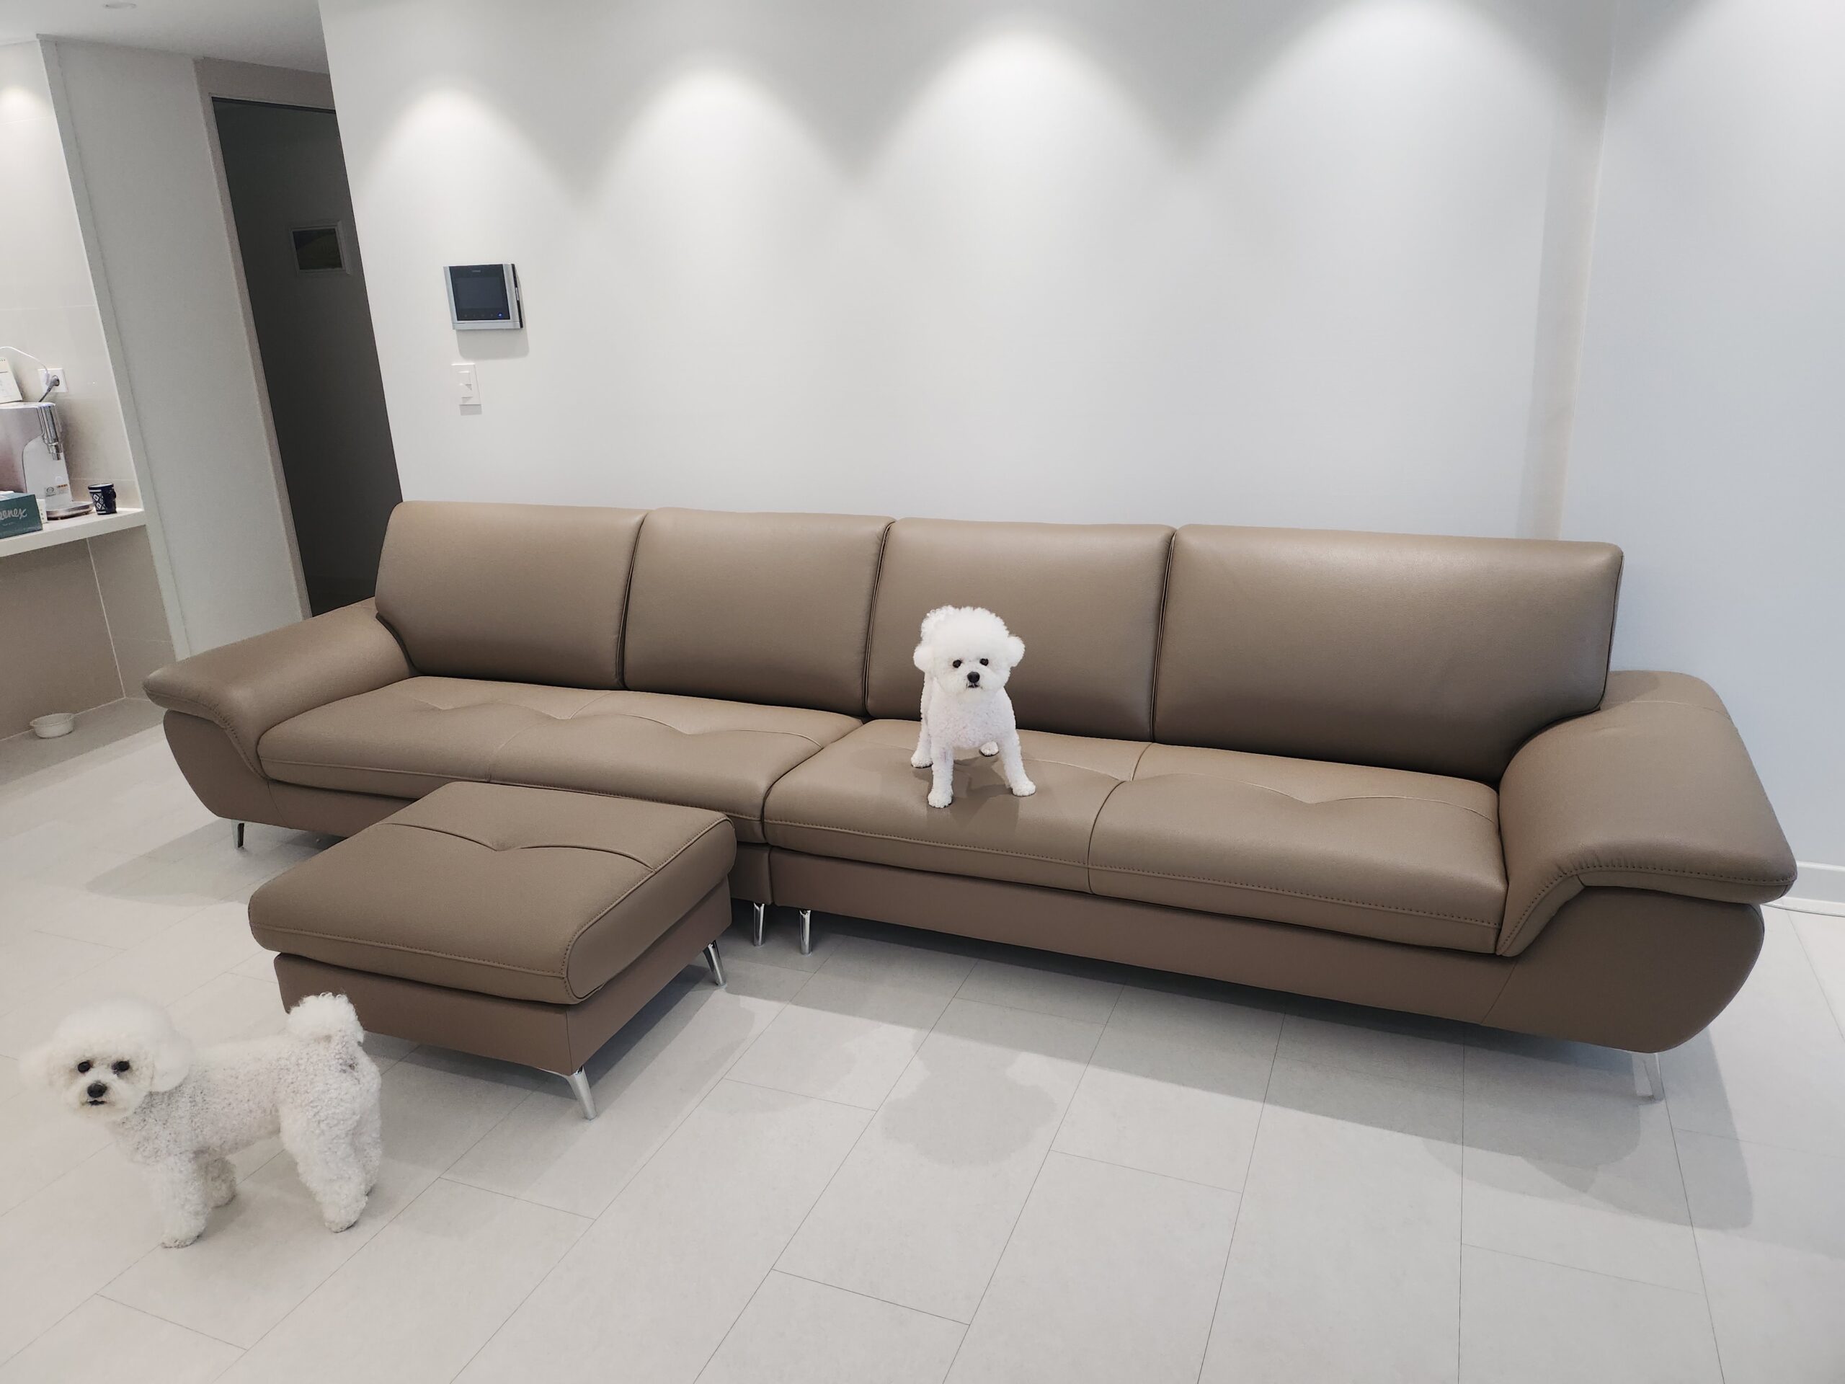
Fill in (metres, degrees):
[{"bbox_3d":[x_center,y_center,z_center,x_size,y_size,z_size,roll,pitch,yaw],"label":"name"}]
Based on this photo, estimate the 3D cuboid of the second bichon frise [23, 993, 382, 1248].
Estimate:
[{"bbox_3d":[-1.109,0.687,2.041,0.490,0.410,0.220,-2,19,2],"label":"second bichon frise"}]

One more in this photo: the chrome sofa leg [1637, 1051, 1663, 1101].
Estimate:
[{"bbox_3d":[1.274,0.654,2.238,0.058,0.131,0.061,5,20,22],"label":"chrome sofa leg"}]

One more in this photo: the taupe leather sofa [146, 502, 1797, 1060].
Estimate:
[{"bbox_3d":[-0.163,0.058,3.061,3.650,0.816,0.923,5,20,22],"label":"taupe leather sofa"}]

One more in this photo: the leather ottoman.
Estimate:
[{"bbox_3d":[-0.808,0.485,2.585,0.701,0.416,0.625,5,20,22],"label":"leather ottoman"}]

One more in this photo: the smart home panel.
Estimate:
[{"bbox_3d":[-1.239,-1.118,3.624,0.244,0.169,0.041,5,20,22],"label":"smart home panel"}]

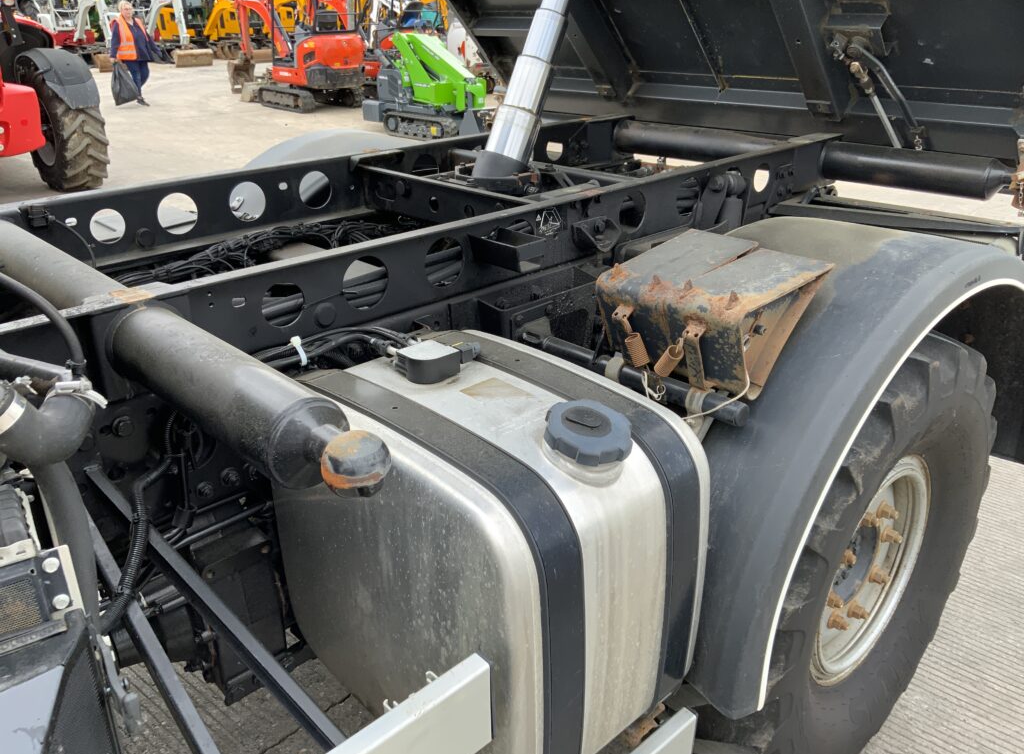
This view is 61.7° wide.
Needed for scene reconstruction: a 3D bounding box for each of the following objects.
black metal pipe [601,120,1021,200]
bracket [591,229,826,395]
[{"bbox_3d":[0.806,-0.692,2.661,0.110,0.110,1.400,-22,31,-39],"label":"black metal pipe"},{"bbox_3d":[0.362,-0.119,1.528,0.305,0.185,0.295,-22,31,-39],"label":"bracket"}]

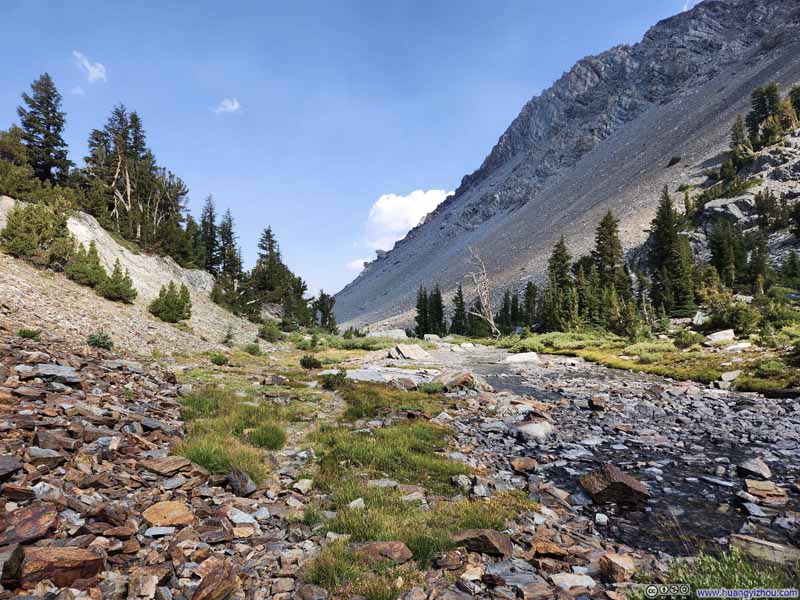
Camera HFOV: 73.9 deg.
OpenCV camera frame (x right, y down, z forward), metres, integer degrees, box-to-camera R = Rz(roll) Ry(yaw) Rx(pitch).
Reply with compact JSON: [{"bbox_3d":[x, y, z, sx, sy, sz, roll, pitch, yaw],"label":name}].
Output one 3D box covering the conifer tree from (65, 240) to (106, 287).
[{"bbox_3d":[-13.018,-1.511,22.000,1.652,1.809,1.391,0,-1,0],"label":"conifer tree"}]

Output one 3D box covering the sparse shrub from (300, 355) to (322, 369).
[{"bbox_3d":[-2.581,1.794,15.500,0.633,0.408,0.570,0,-1,-9],"label":"sparse shrub"}]

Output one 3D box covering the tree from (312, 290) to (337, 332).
[{"bbox_3d":[-6.818,1.039,48.000,2.059,3.793,1.951,0,-1,0],"label":"tree"}]

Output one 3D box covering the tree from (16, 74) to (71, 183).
[{"bbox_3d":[-24.147,-11.210,36.000,3.038,8.128,3.038,1,-2,-34],"label":"tree"}]

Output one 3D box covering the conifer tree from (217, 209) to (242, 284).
[{"bbox_3d":[-13.473,-4.228,42.000,1.952,6.006,1.849,0,-1,0],"label":"conifer tree"}]

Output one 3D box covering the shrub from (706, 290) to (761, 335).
[{"bbox_3d":[18.197,0.682,29.000,2.799,2.281,2.357,0,-1,0],"label":"shrub"}]

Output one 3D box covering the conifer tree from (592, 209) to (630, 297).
[{"bbox_3d":[17.822,-2.667,45.000,2.834,9.821,2.834,-1,-1,22],"label":"conifer tree"}]

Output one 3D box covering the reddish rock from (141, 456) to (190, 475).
[{"bbox_3d":[-2.162,1.526,4.900,0.420,0.100,0.300,1,-1,-24],"label":"reddish rock"}]

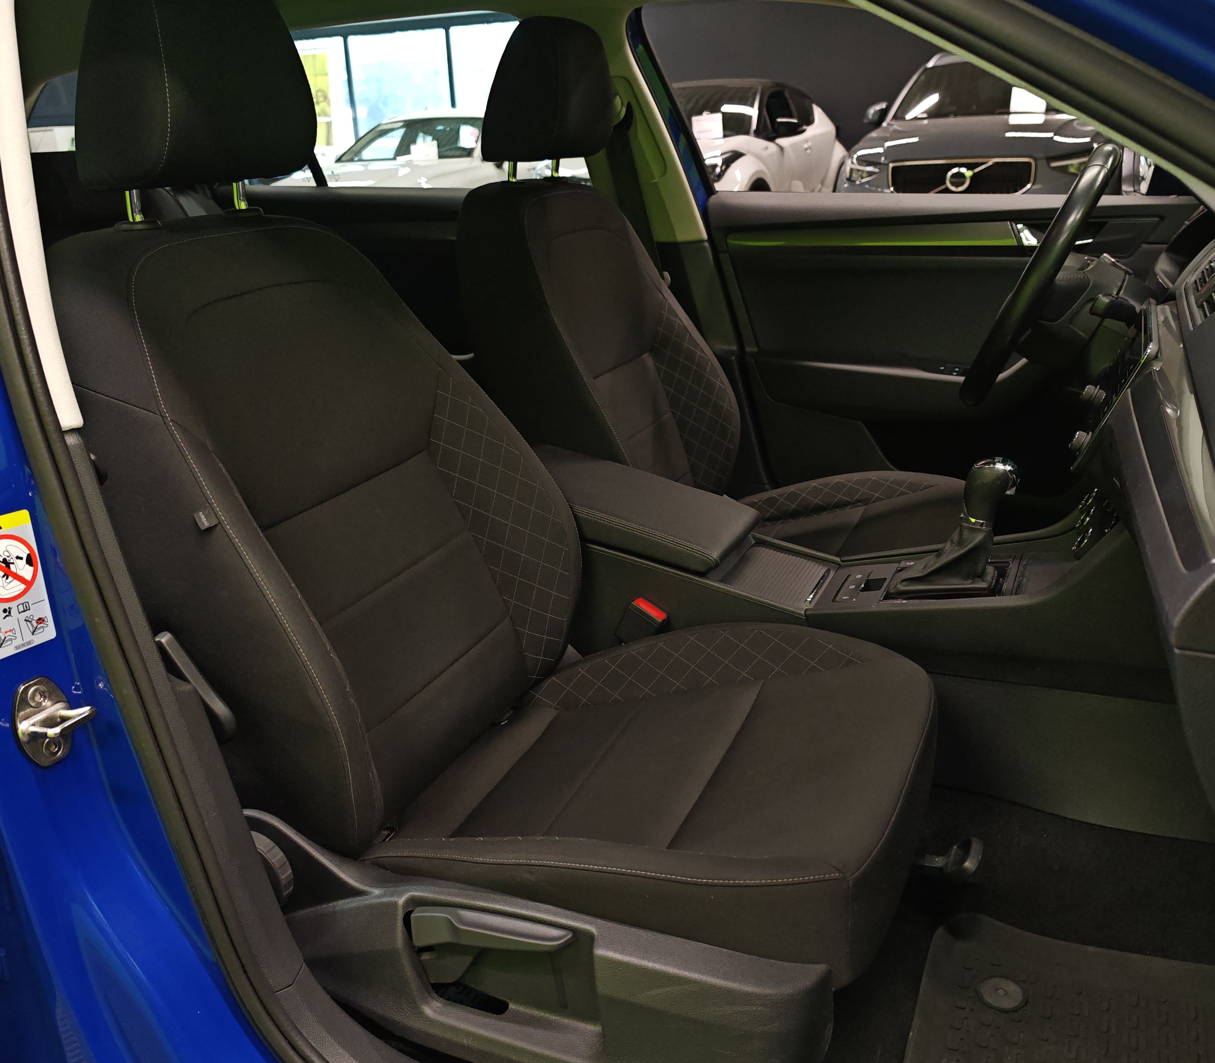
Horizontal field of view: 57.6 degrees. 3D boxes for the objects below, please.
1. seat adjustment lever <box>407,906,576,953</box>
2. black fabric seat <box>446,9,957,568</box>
[{"bbox_3d":[-0.098,0.332,0.922,0.147,0.036,0.030,-5,17,27],"label":"seat adjustment lever"},{"bbox_3d":[0.178,-0.292,1.772,0.840,1.020,0.530,7,22,24],"label":"black fabric seat"}]

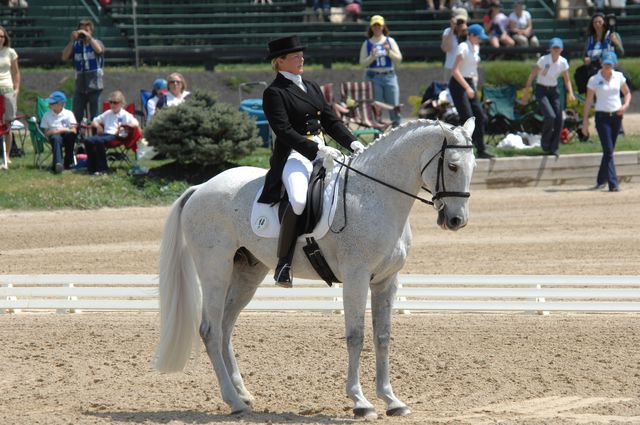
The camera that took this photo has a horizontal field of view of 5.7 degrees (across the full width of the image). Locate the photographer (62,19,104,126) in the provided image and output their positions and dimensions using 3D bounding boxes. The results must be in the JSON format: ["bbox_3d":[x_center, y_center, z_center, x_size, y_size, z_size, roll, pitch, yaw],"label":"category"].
[{"bbox_3d":[-2.942,-1.517,79.500,0.560,1.780,0.480,1,3,13],"label":"photographer"}]

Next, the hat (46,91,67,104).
[{"bbox_3d":[-3.199,-1.396,77.600,0.180,0.140,0.260,2,3,37],"label":"hat"}]

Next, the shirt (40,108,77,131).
[{"bbox_3d":[-3.122,-1.098,76.300,0.430,0.360,0.250,0,2,-3],"label":"shirt"}]

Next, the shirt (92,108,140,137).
[{"bbox_3d":[-2.492,-1.097,77.900,0.550,0.370,0.300,1,3,20],"label":"shirt"}]

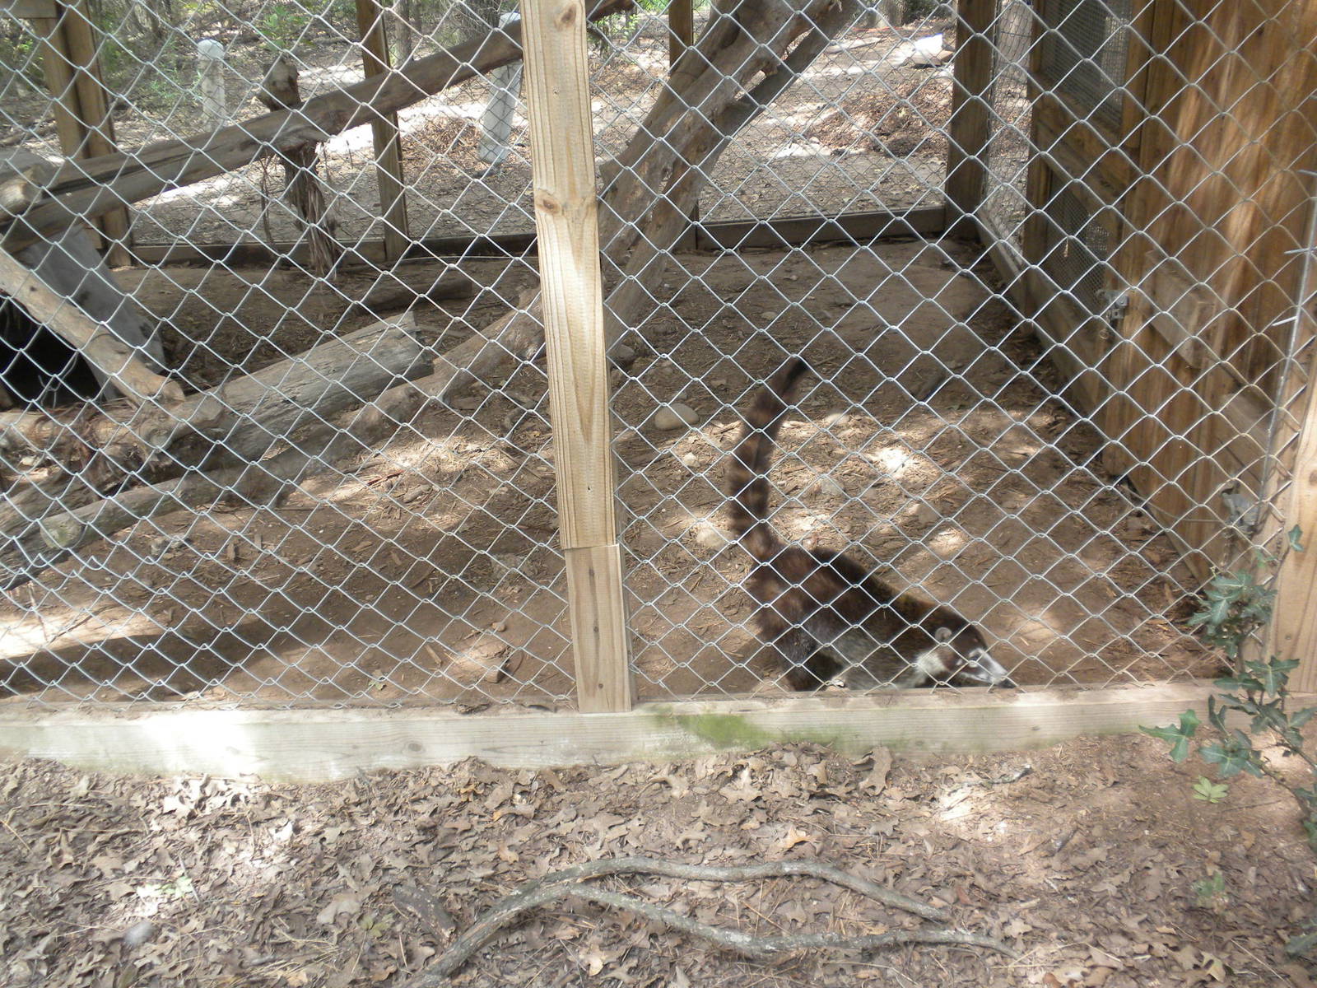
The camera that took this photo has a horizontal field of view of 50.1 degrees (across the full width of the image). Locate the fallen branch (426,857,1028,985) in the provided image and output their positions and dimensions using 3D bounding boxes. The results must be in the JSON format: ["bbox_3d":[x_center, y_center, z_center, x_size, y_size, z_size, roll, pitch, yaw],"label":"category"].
[{"bbox_3d":[0.071,0.593,2.006,0.830,0.060,0.260,-2,23,0],"label":"fallen branch"}]

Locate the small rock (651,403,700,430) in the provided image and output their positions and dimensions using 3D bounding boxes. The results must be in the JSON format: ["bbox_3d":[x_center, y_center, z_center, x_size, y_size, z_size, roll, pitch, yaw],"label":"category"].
[{"bbox_3d":[0.047,-0.205,3.765,0.125,0.065,0.095,-2,23,0],"label":"small rock"}]

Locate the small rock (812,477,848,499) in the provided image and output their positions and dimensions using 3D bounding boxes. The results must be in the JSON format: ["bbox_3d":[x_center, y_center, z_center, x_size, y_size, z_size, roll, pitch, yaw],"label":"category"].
[{"bbox_3d":[0.402,-0.014,3.293,0.082,0.043,0.065,-2,23,0],"label":"small rock"}]

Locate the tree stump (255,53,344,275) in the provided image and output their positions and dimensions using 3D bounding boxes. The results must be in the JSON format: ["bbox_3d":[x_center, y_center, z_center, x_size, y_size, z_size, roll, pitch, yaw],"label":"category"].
[{"bbox_3d":[-1.312,-1.195,5.150,0.230,0.800,0.200,-2,23,0],"label":"tree stump"}]

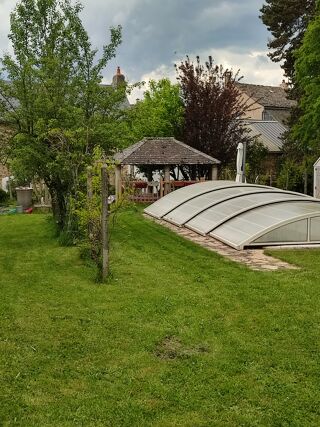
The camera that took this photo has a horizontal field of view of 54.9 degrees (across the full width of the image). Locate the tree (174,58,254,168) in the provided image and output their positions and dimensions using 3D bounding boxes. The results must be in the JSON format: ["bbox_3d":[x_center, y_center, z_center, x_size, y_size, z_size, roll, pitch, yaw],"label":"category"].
[{"bbox_3d":[3.649,-5.834,20.923,5.600,9.120,5.400,-1,7,0],"label":"tree"}]

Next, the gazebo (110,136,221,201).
[{"bbox_3d":[0.067,-2.636,18.221,5.600,3.570,3.950,-3,8,-19],"label":"gazebo"}]

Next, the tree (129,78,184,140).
[{"bbox_3d":[-0.484,-5.532,22.469,5.000,8.210,5.000,-1,7,0],"label":"tree"}]

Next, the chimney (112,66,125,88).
[{"bbox_3d":[-3.502,-11.558,26.210,0.800,1.780,0.950,-3,8,-20],"label":"chimney"}]

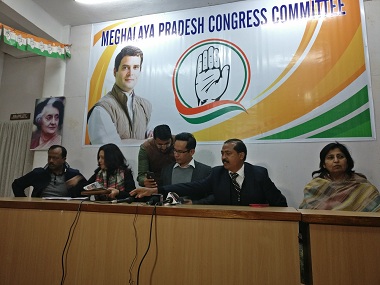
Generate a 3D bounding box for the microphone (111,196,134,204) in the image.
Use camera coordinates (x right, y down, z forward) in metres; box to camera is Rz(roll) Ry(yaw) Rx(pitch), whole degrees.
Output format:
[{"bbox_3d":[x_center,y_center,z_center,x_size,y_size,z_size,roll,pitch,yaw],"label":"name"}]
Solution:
[{"bbox_3d":[-0.479,0.412,2.170,0.185,0.050,0.050,-4,-11,16],"label":"microphone"}]

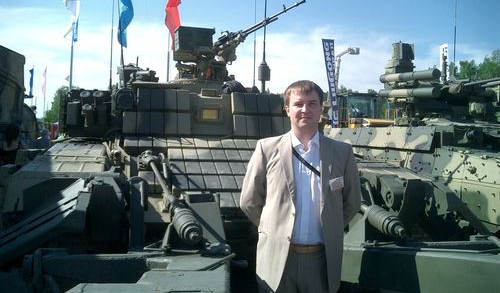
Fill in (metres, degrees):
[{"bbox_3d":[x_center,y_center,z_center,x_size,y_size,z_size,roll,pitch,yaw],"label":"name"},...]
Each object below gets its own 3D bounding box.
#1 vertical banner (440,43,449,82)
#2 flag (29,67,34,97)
[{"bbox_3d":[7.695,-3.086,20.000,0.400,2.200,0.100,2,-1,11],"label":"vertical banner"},{"bbox_3d":[-17.722,-5.150,41.000,0.500,2.400,0.350,2,-1,-17],"label":"flag"}]

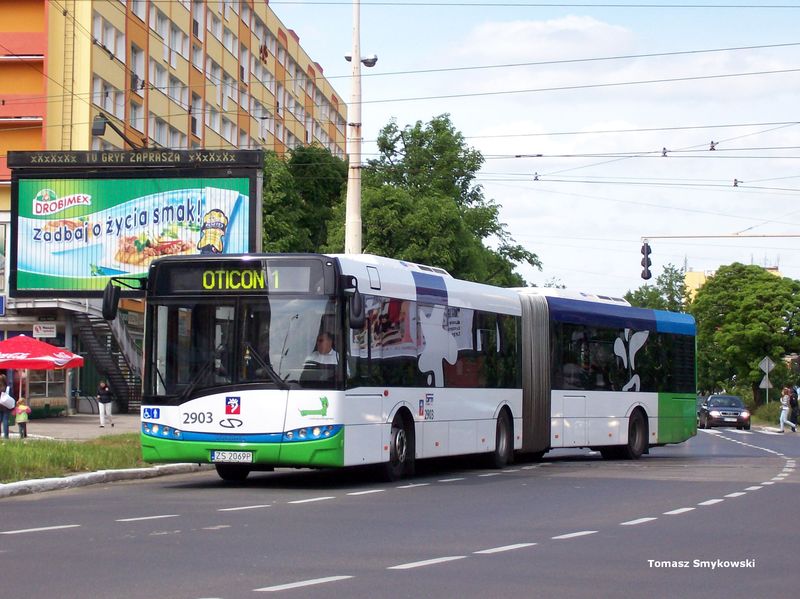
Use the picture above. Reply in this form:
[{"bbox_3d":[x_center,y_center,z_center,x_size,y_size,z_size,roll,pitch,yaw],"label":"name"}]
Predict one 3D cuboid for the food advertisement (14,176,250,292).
[{"bbox_3d":[-5.672,-1.375,42.565,5.040,2.380,0.100,0,-3,9],"label":"food advertisement"}]

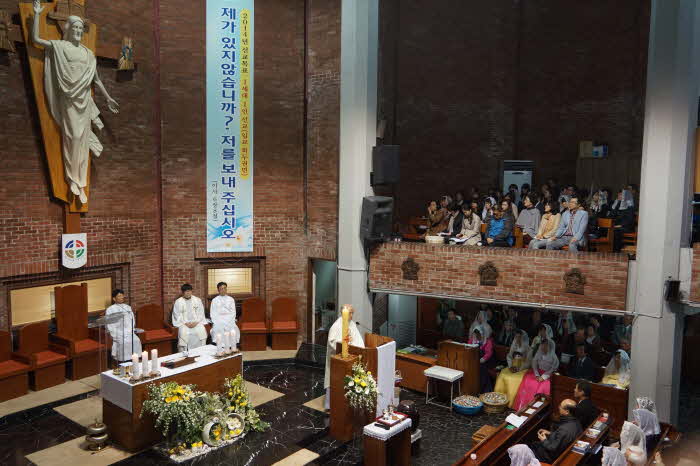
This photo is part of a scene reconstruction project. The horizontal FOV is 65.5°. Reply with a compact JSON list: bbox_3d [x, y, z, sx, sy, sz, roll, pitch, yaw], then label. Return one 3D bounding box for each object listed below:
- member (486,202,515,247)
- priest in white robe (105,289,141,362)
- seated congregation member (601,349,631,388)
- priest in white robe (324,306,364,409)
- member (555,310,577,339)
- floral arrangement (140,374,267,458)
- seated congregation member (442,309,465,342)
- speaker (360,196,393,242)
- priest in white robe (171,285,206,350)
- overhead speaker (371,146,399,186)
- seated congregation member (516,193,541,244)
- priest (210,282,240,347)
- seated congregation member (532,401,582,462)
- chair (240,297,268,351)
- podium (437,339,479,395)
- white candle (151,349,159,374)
[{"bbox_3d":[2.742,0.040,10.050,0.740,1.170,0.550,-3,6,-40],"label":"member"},{"bbox_3d":[-4.233,1.777,10.164,0.719,1.359,0.532,4,6,35],"label":"priest in white robe"},{"bbox_3d":[4.334,2.544,8.950,0.550,1.230,0.730,5,6,38],"label":"seated congregation member"},{"bbox_3d":[-0.074,1.960,8.516,0.500,1.690,0.640,4,6,37],"label":"priest in white robe"},{"bbox_3d":[4.822,2.452,12.315,0.480,1.290,0.700,4,6,37],"label":"member"},{"bbox_3d":[-1.994,2.490,7.643,0.700,0.770,1.550,5,6,38],"label":"floral arrangement"},{"bbox_3d":[2.145,2.299,11.500,0.500,1.260,0.720,4,5,30],"label":"seated congregation member"},{"bbox_3d":[0.506,-0.258,10.400,0.460,0.740,0.460,-3,15,-37],"label":"speaker"},{"bbox_3d":[-3.164,1.710,10.757,0.620,1.330,0.780,0,5,-12],"label":"priest in white robe"},{"bbox_3d":[0.689,-1.278,10.271,0.414,0.749,0.424,3,5,21],"label":"overhead speaker"},{"bbox_3d":[3.321,-0.068,10.151,0.512,1.340,0.709,5,6,38],"label":"seated congregation member"},{"bbox_3d":[-2.505,1.748,10.950,0.580,1.340,0.750,-1,5,-21],"label":"priest"},{"bbox_3d":[2.746,2.842,7.425,0.780,1.290,0.520,4,6,39],"label":"seated congregation member"},{"bbox_3d":[-1.978,1.889,11.366,0.552,1.005,0.591,0,5,-7],"label":"chair"},{"bbox_3d":[2.186,2.752,11.038,0.680,0.980,0.460,4,6,39],"label":"podium"},{"bbox_3d":[-2.705,1.783,7.550,0.080,0.320,0.080,-3,6,-37],"label":"white candle"}]

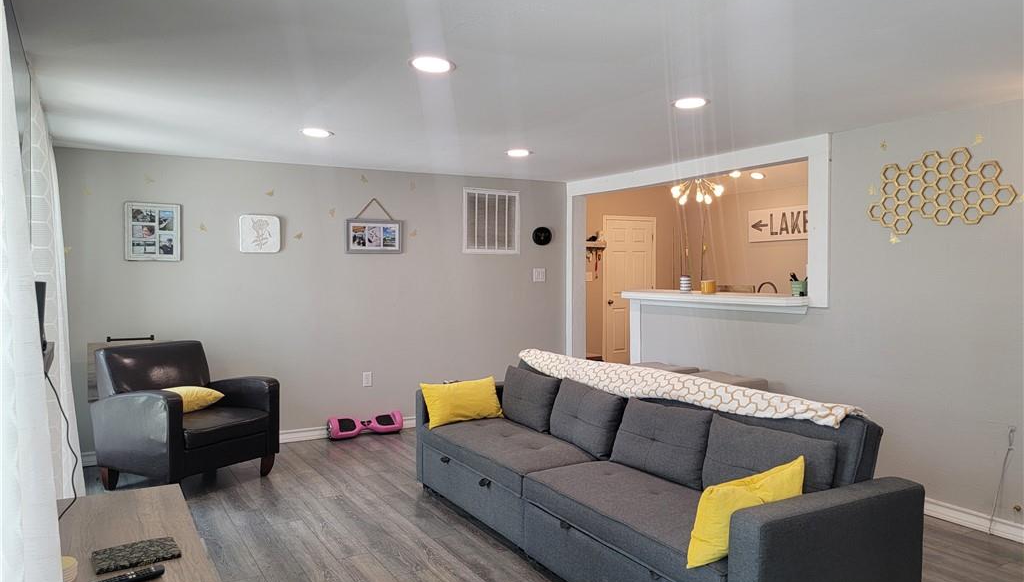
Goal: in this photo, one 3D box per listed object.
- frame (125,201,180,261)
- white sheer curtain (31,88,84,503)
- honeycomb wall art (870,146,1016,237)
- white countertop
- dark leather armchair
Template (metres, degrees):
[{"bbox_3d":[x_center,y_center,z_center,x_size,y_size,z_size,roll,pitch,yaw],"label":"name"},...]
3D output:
[{"bbox_3d":[-2.545,-0.418,5.045,0.345,0.405,0.025,-1,2,-30],"label":"frame"},{"bbox_3d":[-2.366,0.171,3.686,0.180,2.100,1.150,-1,2,-30],"label":"white sheer curtain"},{"bbox_3d":[2.275,-0.534,3.828,0.025,0.435,0.780,-1,2,-30],"label":"honeycomb wall art"},{"bbox_3d":[1.531,0.074,5.311,0.420,0.085,1.700,-1,2,-30],"label":"white countertop"},{"bbox_3d":[-2.129,0.791,4.646,0.835,0.850,0.800,1,2,31],"label":"dark leather armchair"}]

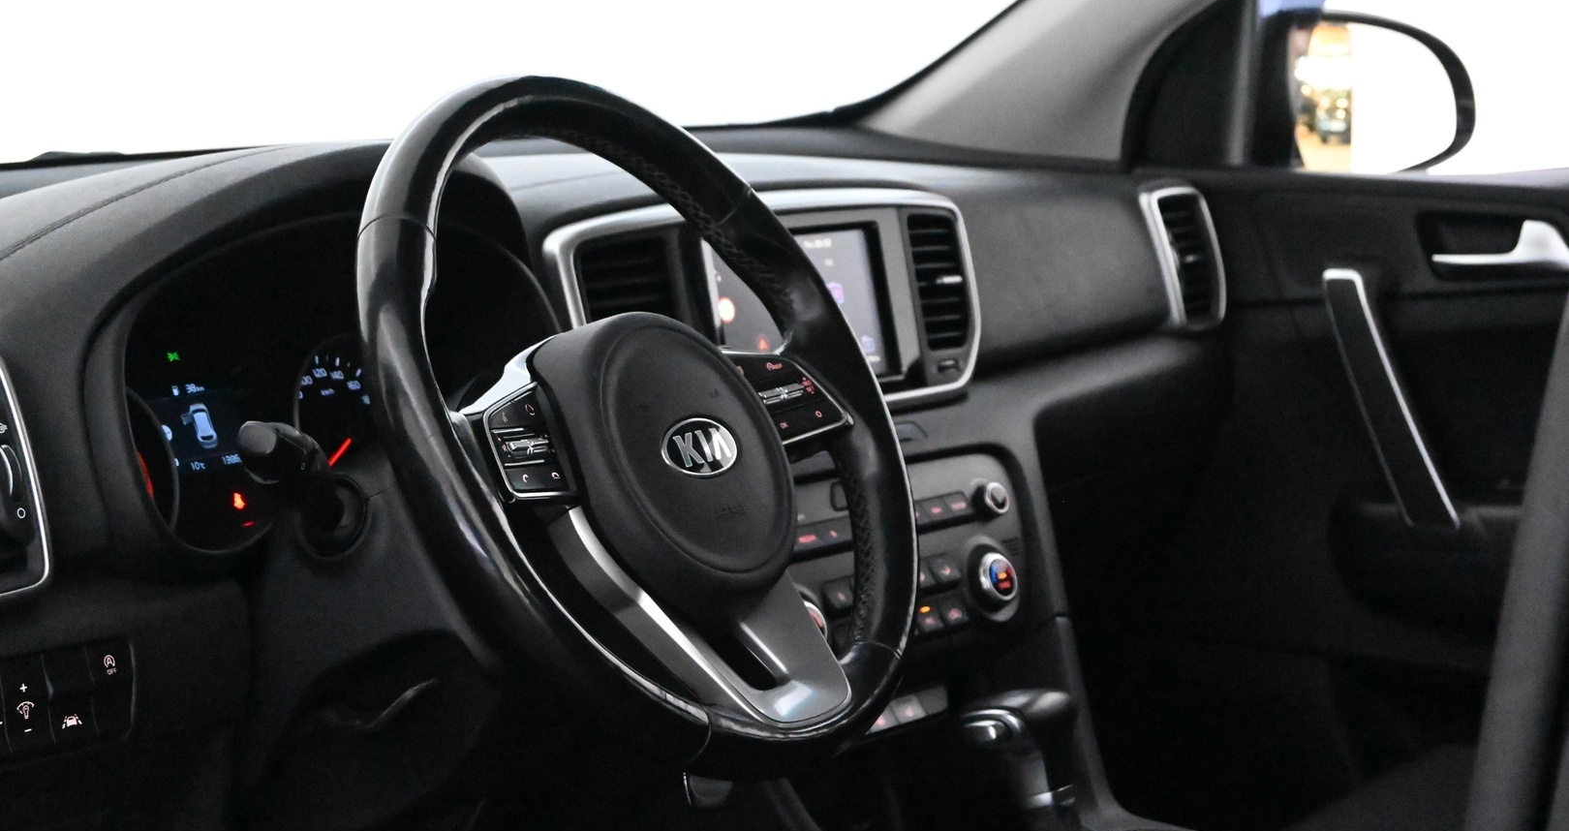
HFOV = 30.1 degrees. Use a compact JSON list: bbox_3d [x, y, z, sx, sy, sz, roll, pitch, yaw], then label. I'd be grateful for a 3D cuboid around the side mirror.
[{"bbox_3d":[0.490,-0.278,2.608,0.230,0.165,0.120,-5,9,-33],"label":"side mirror"}]

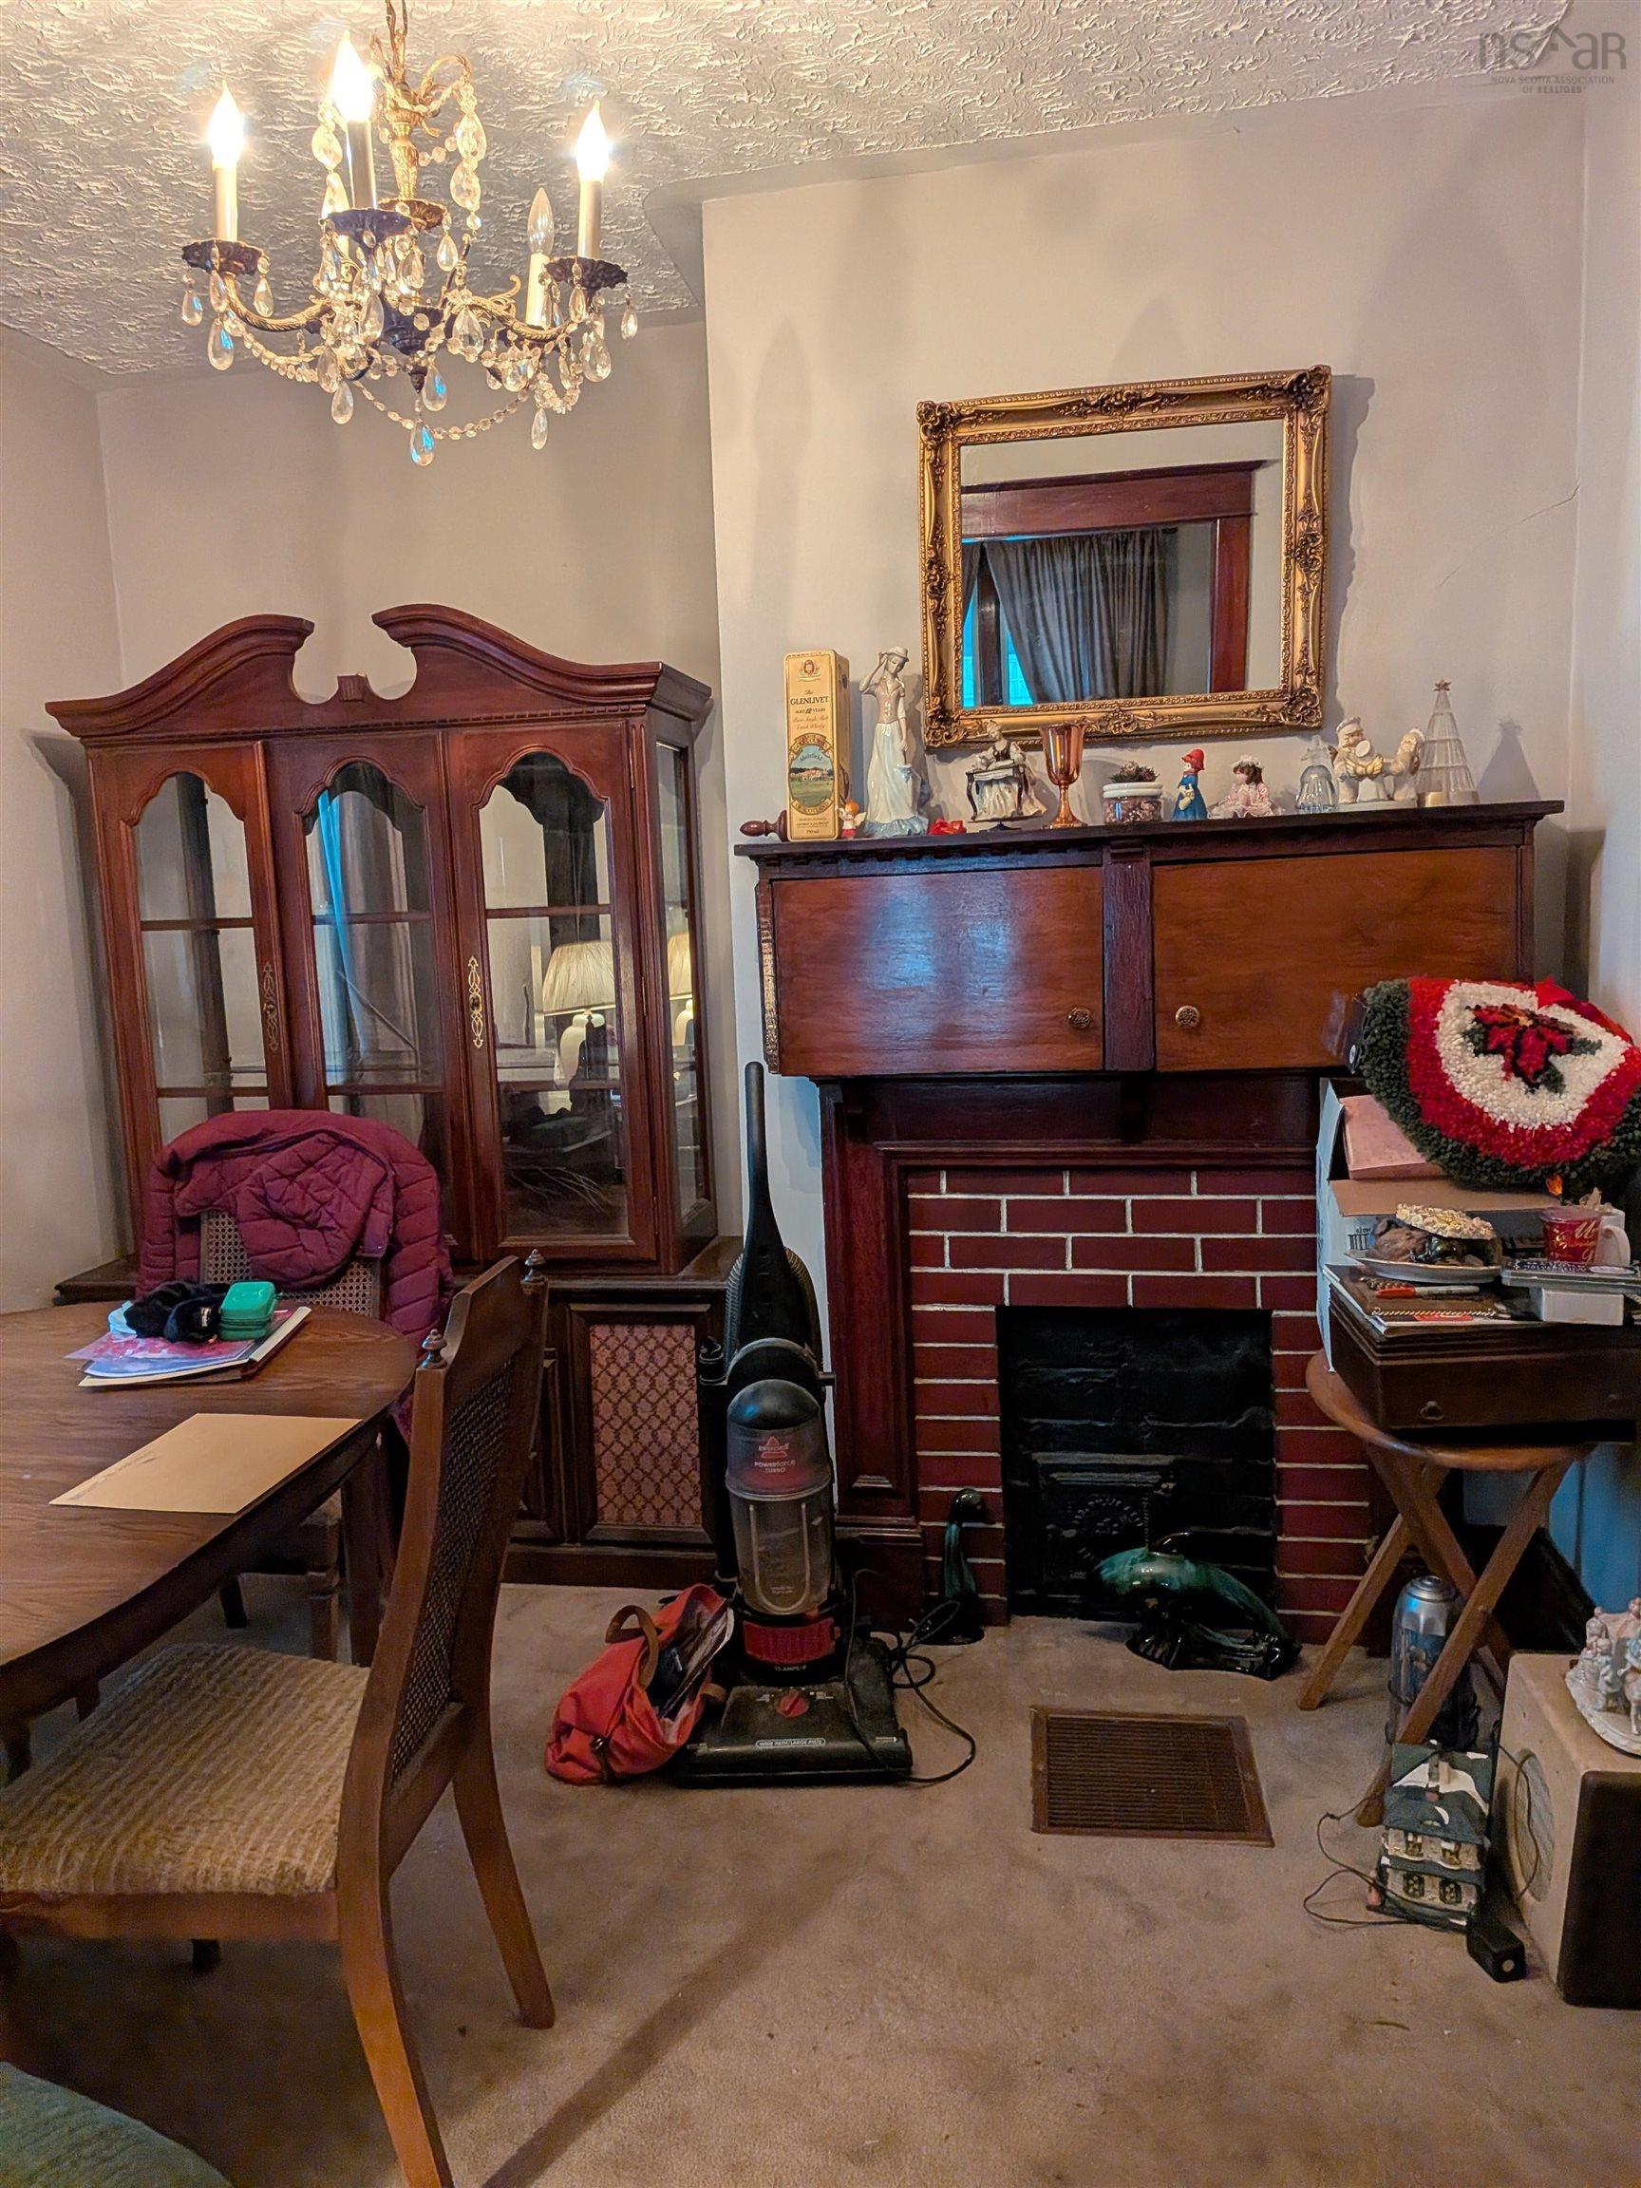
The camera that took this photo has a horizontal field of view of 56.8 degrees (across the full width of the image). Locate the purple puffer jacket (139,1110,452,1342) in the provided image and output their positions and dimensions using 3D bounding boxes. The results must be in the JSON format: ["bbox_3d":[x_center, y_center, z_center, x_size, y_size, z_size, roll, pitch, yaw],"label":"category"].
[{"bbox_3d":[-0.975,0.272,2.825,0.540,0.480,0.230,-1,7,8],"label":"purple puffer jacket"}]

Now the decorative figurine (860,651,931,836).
[{"bbox_3d":[0.126,-0.590,2.559,0.117,0.318,0.090,-2,7,5],"label":"decorative figurine"}]

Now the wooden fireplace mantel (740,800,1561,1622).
[{"bbox_3d":[0.539,0.273,2.609,1.277,1.440,0.260,-1,7,11],"label":"wooden fireplace mantel"}]

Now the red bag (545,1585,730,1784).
[{"bbox_3d":[-0.295,0.944,2.459,0.260,0.215,0.220,0,7,20],"label":"red bag"}]

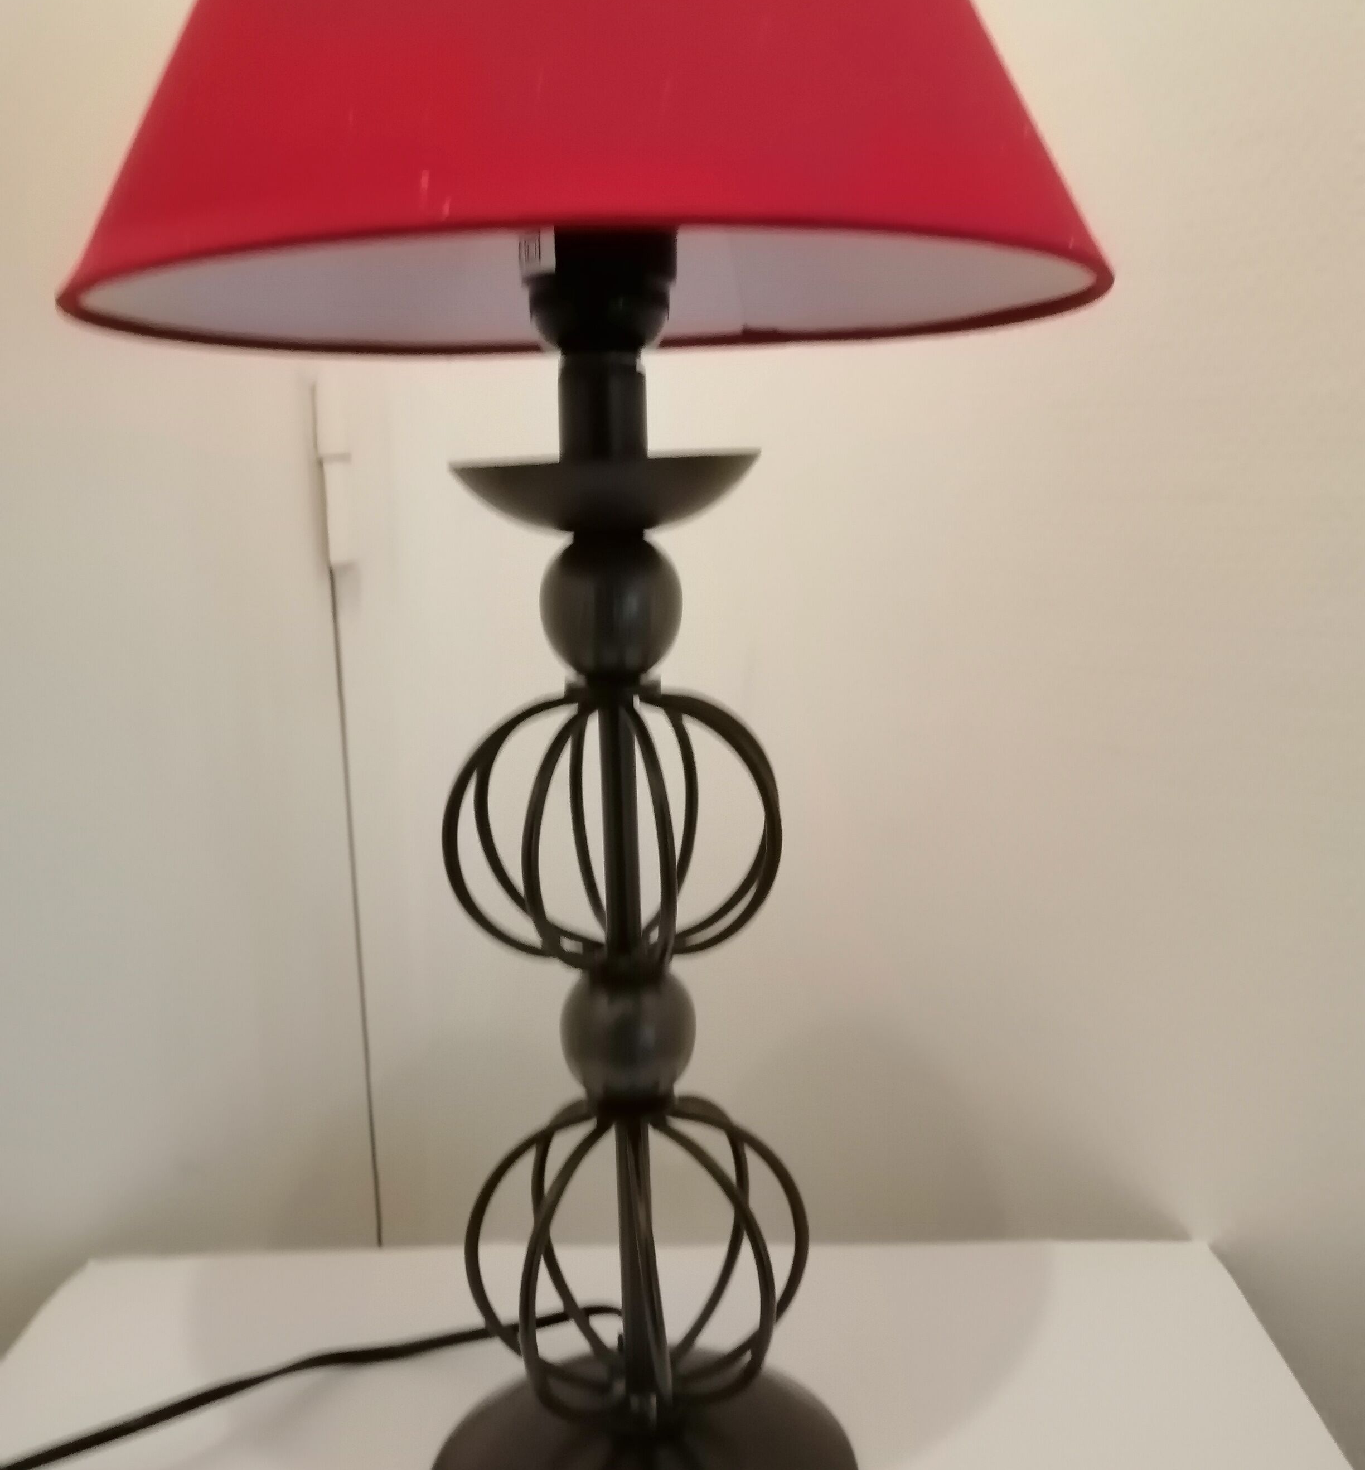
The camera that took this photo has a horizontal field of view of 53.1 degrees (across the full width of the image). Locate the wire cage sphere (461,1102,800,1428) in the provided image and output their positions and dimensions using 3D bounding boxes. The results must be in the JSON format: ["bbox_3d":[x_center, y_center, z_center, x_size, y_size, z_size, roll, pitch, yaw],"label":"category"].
[{"bbox_3d":[-0.016,0.176,0.466,0.114,0.112,0.114,-2,11,0],"label":"wire cage sphere"}]

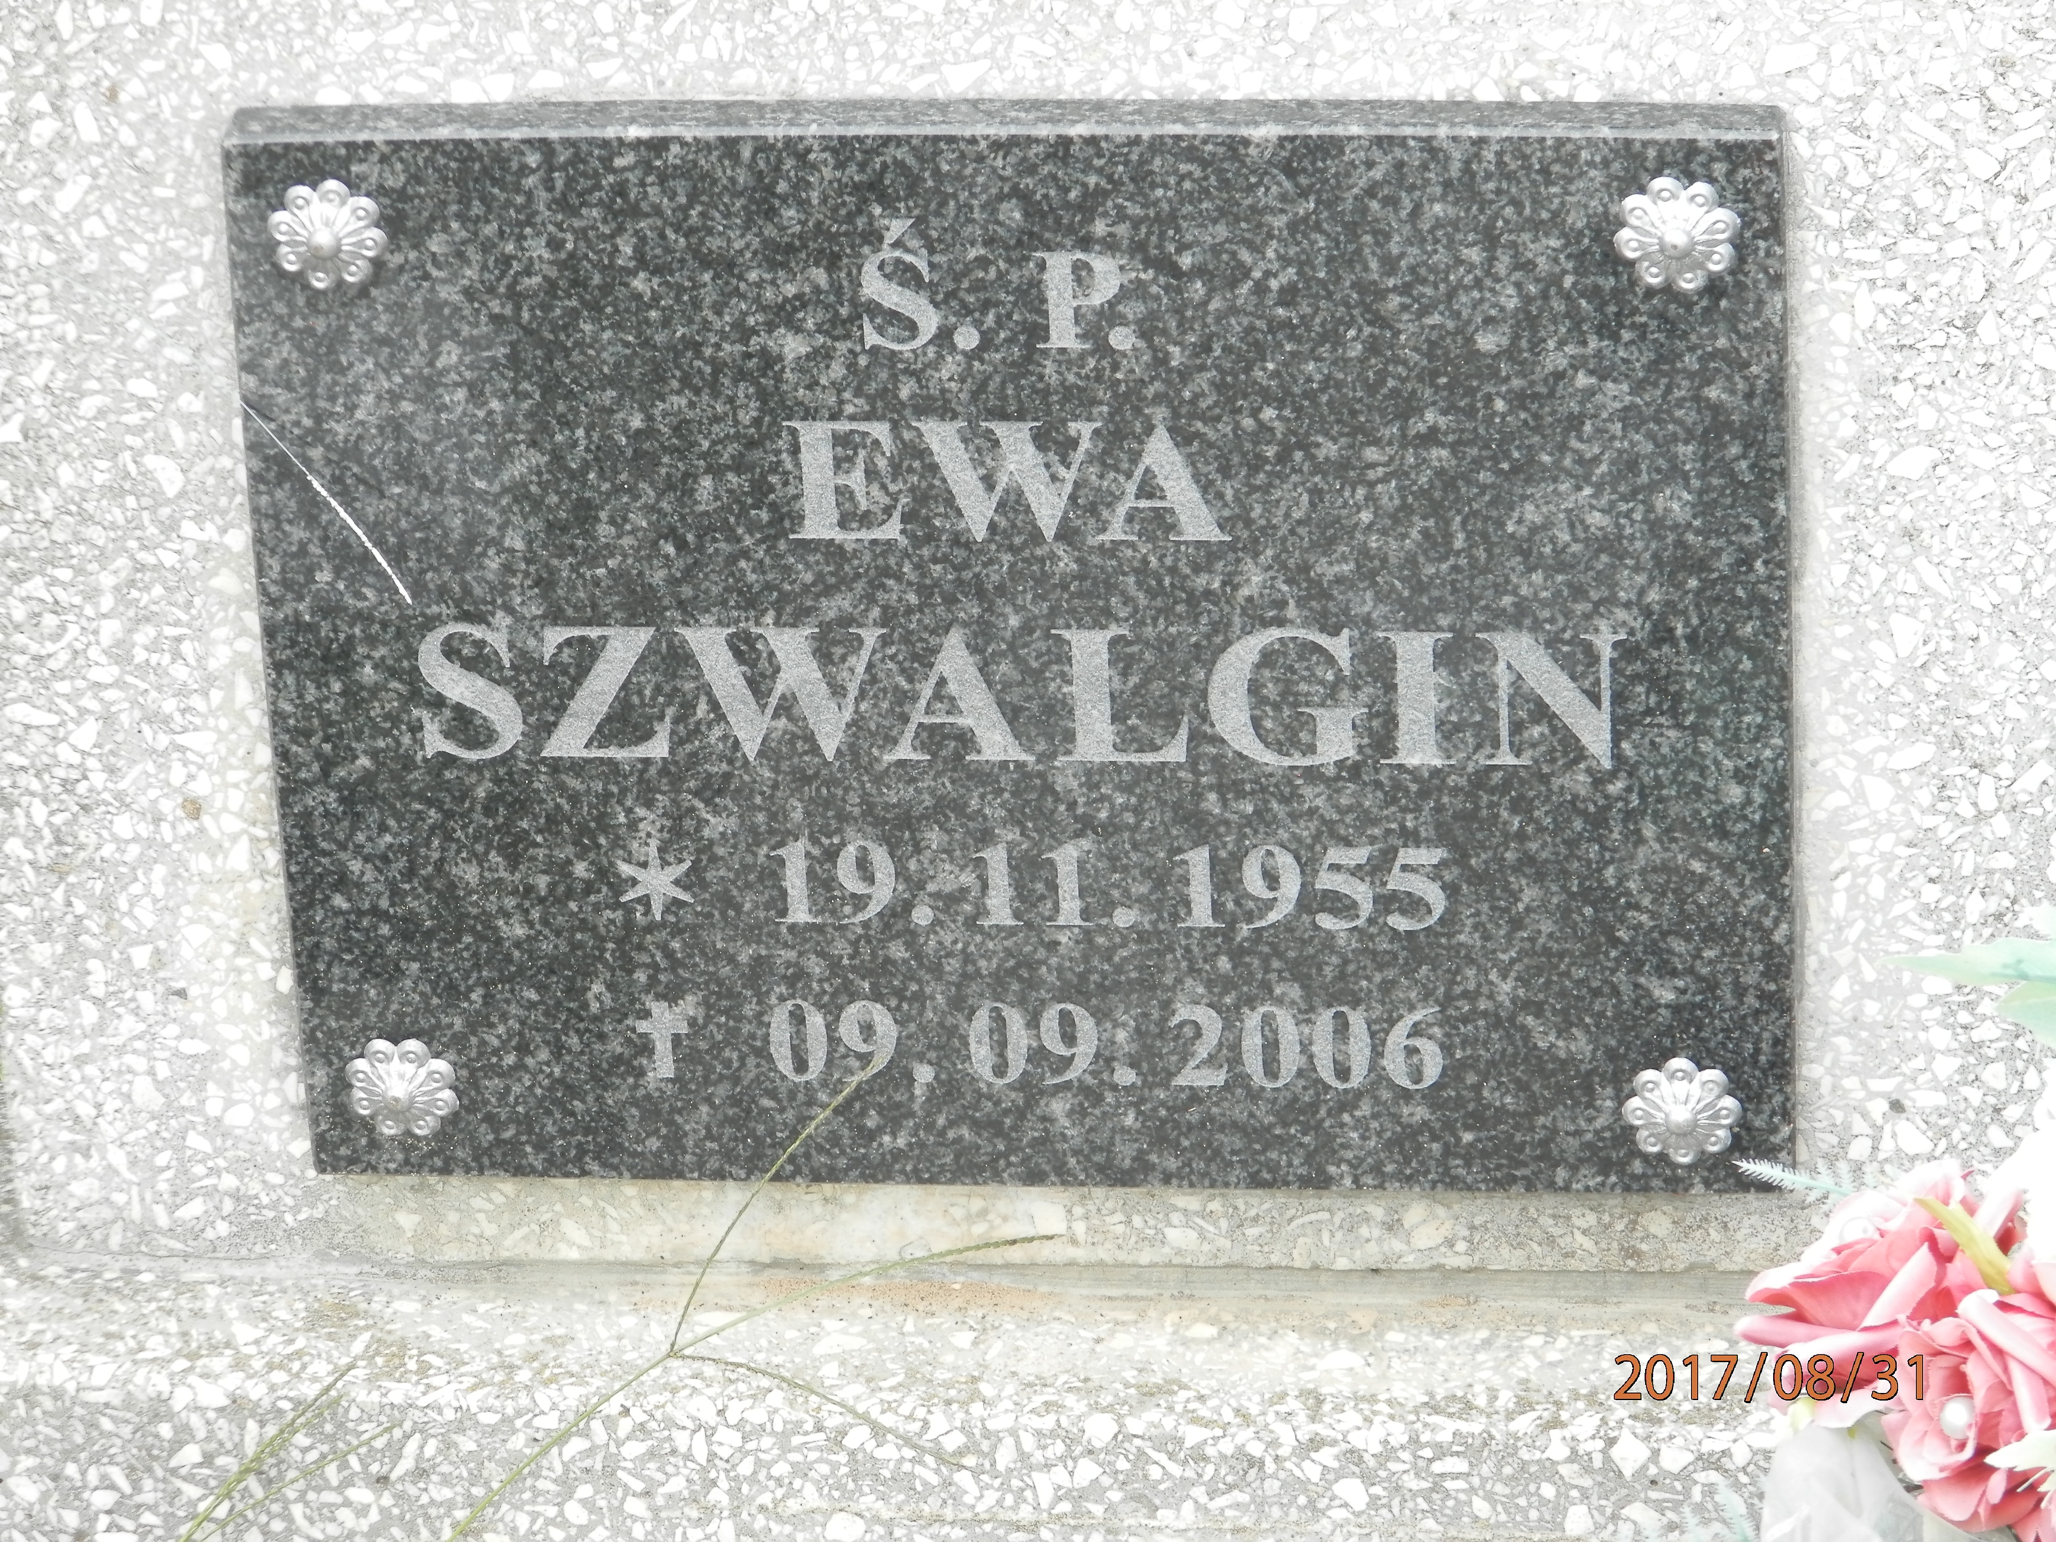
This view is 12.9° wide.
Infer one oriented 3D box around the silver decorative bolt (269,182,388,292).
[{"bbox_3d":[-0.181,-0.137,2.344,0.031,0.031,0.011,0,25,7],"label":"silver decorative bolt"}]

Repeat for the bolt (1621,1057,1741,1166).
[{"bbox_3d":[0.173,0.091,2.406,0.032,0.032,0.011,0,25,7],"label":"bolt"}]

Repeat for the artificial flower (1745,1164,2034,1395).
[{"bbox_3d":[0.215,0.129,2.290,0.068,0.058,0.068,12,29,30],"label":"artificial flower"}]

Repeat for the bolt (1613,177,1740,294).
[{"bbox_3d":[0.164,-0.135,2.302,0.032,0.032,0.011,0,25,7],"label":"bolt"}]

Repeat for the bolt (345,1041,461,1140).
[{"bbox_3d":[-0.169,0.086,2.447,0.030,0.030,0.011,0,25,7],"label":"bolt"}]

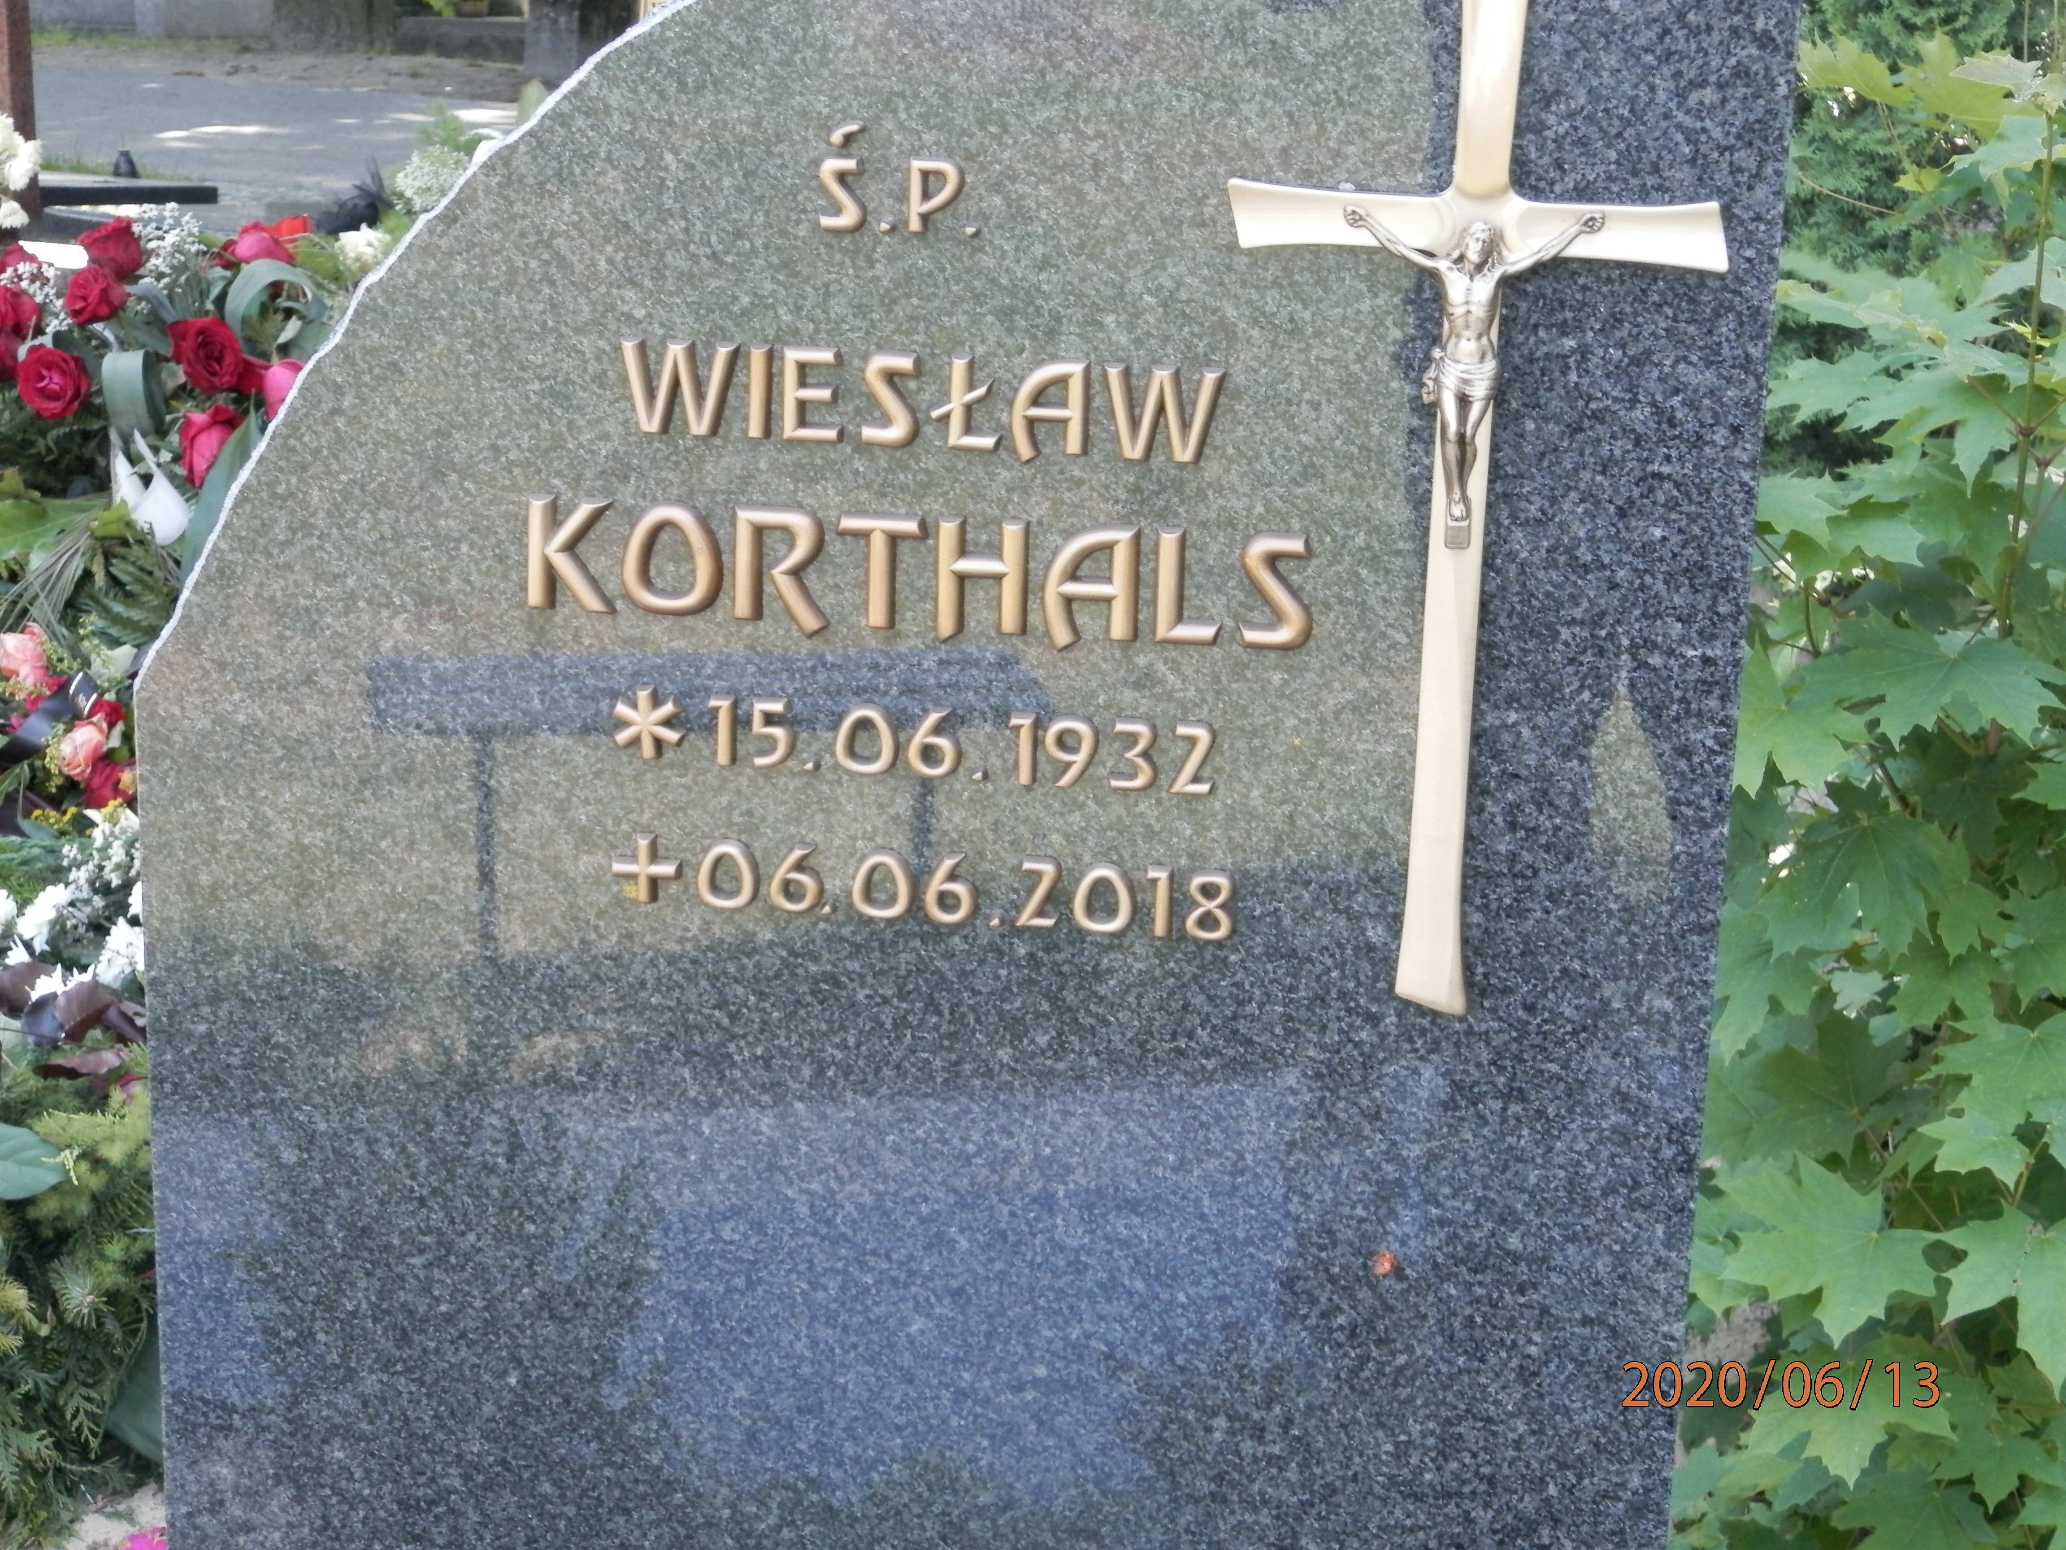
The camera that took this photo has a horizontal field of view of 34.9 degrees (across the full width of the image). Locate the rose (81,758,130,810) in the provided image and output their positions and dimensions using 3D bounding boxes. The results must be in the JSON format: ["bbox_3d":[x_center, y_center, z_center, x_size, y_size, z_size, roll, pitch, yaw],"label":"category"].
[{"bbox_3d":[-0.802,0.008,2.850,0.046,0.046,0.043,-2,17,-11],"label":"rose"}]

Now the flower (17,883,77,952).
[{"bbox_3d":[-0.832,0.120,2.770,0.051,0.058,0.048,0,17,-6],"label":"flower"}]

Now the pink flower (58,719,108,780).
[{"bbox_3d":[-0.825,-0.022,2.850,0.043,0.053,0.045,2,17,0],"label":"pink flower"}]

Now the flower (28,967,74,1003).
[{"bbox_3d":[-0.816,0.178,2.730,0.044,0.040,0.043,0,17,-6],"label":"flower"}]

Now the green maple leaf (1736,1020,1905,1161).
[{"bbox_3d":[0.445,0.178,1.850,0.097,0.080,0.040,5,17,9],"label":"green maple leaf"}]

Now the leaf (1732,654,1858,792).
[{"bbox_3d":[0.395,-0.028,1.720,0.087,0.076,0.040,5,17,9],"label":"leaf"}]

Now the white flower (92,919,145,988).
[{"bbox_3d":[-0.761,0.149,2.750,0.055,0.056,0.048,-2,17,-11],"label":"white flower"}]

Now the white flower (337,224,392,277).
[{"bbox_3d":[-0.661,-0.519,3.250,0.056,0.054,0.052,0,17,-6],"label":"white flower"}]

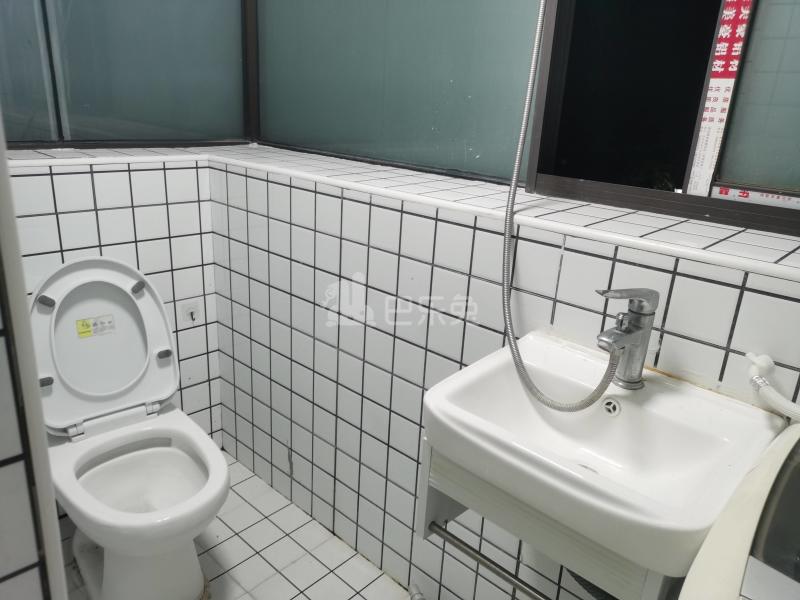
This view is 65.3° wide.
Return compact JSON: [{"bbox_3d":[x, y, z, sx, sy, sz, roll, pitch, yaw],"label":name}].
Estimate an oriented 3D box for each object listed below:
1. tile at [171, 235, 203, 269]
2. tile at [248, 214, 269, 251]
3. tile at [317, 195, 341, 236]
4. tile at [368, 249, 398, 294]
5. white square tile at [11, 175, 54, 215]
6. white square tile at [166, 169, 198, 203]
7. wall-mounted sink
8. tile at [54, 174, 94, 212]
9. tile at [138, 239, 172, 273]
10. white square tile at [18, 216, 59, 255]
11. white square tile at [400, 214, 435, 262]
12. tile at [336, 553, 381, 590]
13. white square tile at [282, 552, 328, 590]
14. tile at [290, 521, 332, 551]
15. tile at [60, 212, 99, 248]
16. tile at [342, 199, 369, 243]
[{"bbox_3d":[-0.660,-0.151,1.922,0.097,0.097,0.010,-14,26,-41],"label":"tile"},{"bbox_3d":[-0.404,-0.199,1.796,0.097,0.097,0.010,19,25,39],"label":"tile"},{"bbox_3d":[-0.177,-0.214,1.567,0.097,0.097,0.010,19,25,39],"label":"tile"},{"bbox_3d":[-0.036,-0.068,1.479,0.097,0.097,0.010,19,25,39],"label":"tile"},{"bbox_3d":[-0.937,-0.265,1.591,0.098,0.098,0.009,-14,26,-41],"label":"white square tile"},{"bbox_3d":[-0.648,-0.339,1.857,0.098,0.098,0.010,-15,26,-42],"label":"white square tile"},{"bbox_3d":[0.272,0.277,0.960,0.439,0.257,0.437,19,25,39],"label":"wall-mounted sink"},{"bbox_3d":[-0.867,-0.285,1.658,0.097,0.097,0.010,-14,26,-41],"label":"tile"},{"bbox_3d":[-0.733,-0.132,1.856,0.097,0.097,0.010,-14,26,-41],"label":"tile"},{"bbox_3d":[-0.943,-0.170,1.624,0.098,0.098,0.009,-14,26,-41],"label":"white square tile"},{"bbox_3d":[0.043,-0.137,1.385,0.098,0.098,0.009,19,25,39],"label":"white square tile"},{"bbox_3d":[-0.114,0.746,1.701,0.097,0.010,0.097,19,25,39],"label":"tile"},{"bbox_3d":[-0.256,0.741,1.694,0.097,0.010,0.097,20,27,39],"label":"white square tile"},{"bbox_3d":[-0.260,0.696,1.833,0.099,0.010,0.099,19,25,39],"label":"tile"},{"bbox_3d":[-0.868,-0.188,1.685,0.097,0.097,0.010,-14,25,-41],"label":"tile"},{"bbox_3d":[-0.104,-0.189,1.511,0.098,0.098,0.009,19,25,39],"label":"tile"}]

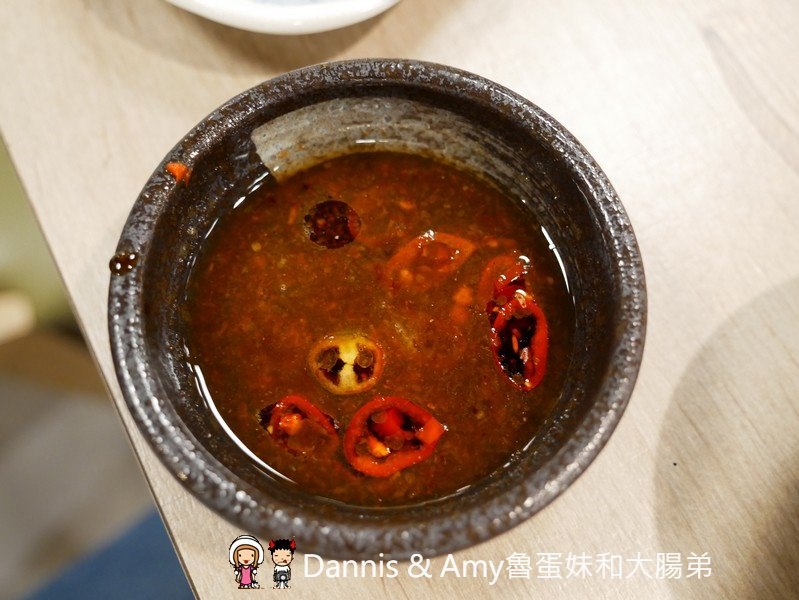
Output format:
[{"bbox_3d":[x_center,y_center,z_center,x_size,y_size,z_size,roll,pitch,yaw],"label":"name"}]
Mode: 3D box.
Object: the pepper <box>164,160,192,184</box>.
[{"bbox_3d":[-0.037,-0.021,0.141,0.004,0.002,0.004,0,70,0],"label":"pepper"}]

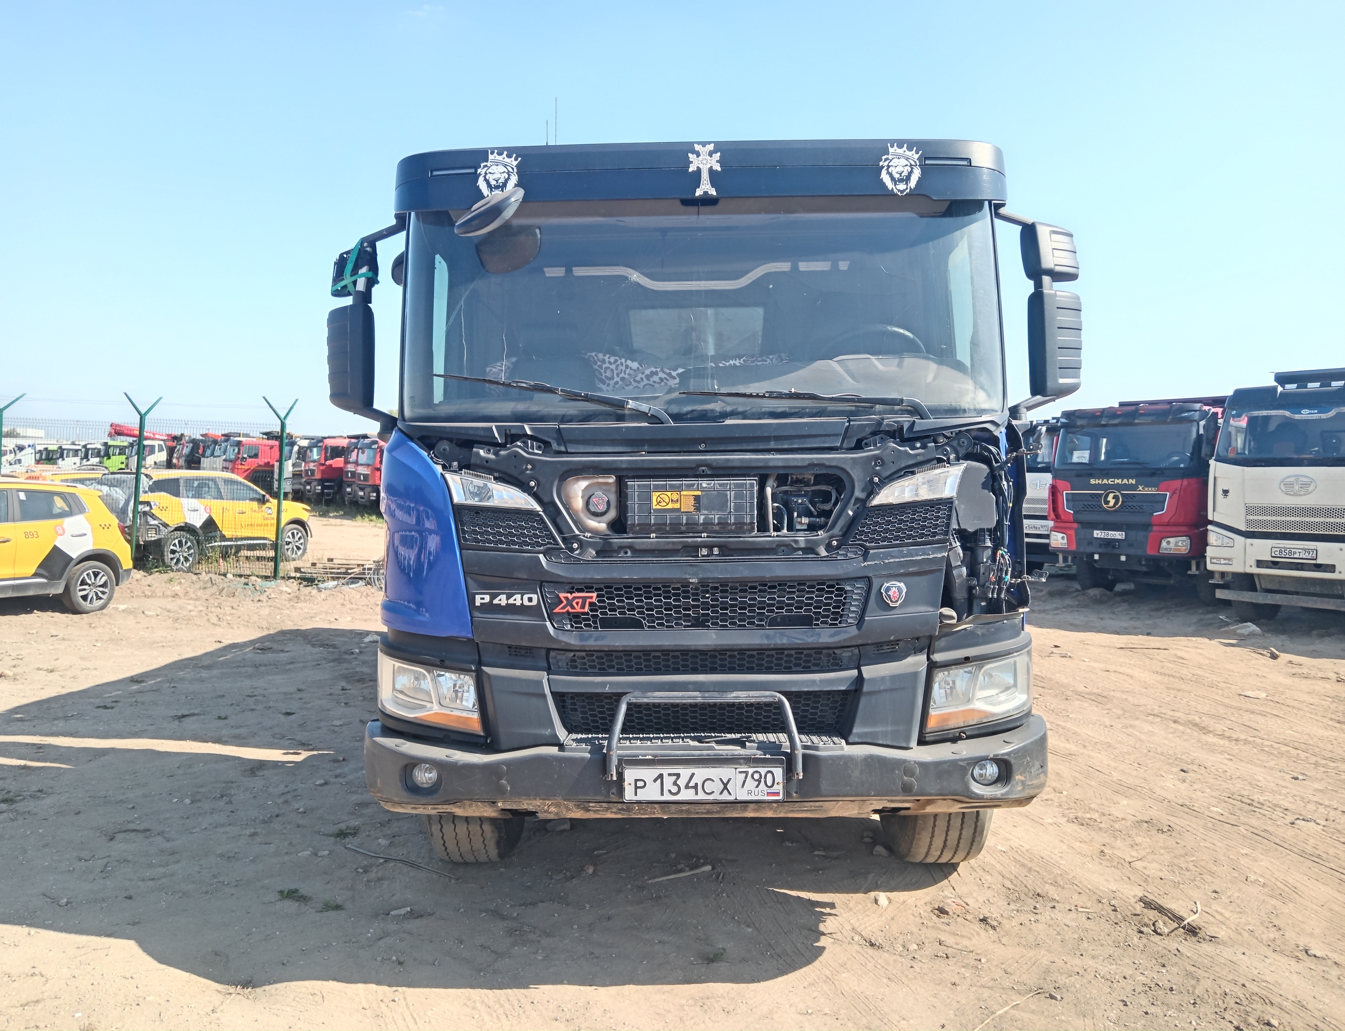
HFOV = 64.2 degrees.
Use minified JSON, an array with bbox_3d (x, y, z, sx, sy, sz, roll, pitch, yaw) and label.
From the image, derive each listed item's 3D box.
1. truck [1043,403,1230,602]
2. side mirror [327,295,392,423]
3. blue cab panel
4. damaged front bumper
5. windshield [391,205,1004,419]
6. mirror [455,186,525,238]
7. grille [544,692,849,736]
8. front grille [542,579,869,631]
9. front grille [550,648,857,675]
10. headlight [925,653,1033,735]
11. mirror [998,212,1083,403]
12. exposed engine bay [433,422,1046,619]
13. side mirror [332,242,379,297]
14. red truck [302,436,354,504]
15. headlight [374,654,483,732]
[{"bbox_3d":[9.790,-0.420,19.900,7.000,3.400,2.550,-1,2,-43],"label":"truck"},{"bbox_3d":[-1.230,-0.615,4.220,0.240,0.480,0.190,0,2,0],"label":"side mirror"},{"bbox_3d":[-0.920,0.060,4.070,0.420,0.800,0.450,0,2,0],"label":"blue cab panel"},{"bbox_3d":[0.118,0.865,3.800,2.480,0.320,0.550,0,2,0],"label":"damaged front bumper"},{"bbox_3d":[0.112,-0.760,3.980,2.280,0.880,0.360,0,2,0],"label":"windshield"},{"bbox_3d":[-0.642,-1.063,3.740,0.230,0.170,0.180,1,3,24],"label":"mirror"},{"bbox_3d":[0.106,0.700,3.770,1.050,0.160,0.090,0,2,0],"label":"grille"},{"bbox_3d":[0.114,0.312,3.730,1.140,0.190,0.100,0,1,1],"label":"front grille"},{"bbox_3d":[0.107,0.509,3.740,1.080,0.100,0.070,0,1,1],"label":"front grille"},{"bbox_3d":[1.120,0.650,3.940,0.440,0.300,0.320,0,2,0],"label":"headlight"},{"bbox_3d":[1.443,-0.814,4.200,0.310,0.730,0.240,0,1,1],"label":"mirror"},{"bbox_3d":[0.202,0.020,3.950,2.130,0.700,0.500,0,1,1],"label":"exposed engine bay"},{"bbox_3d":[-1.264,-0.982,4.270,0.180,0.225,0.160,0,1,1],"label":"side mirror"},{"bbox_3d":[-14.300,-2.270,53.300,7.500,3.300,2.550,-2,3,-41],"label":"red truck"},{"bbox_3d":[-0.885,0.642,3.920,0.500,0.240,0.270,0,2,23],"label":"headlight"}]

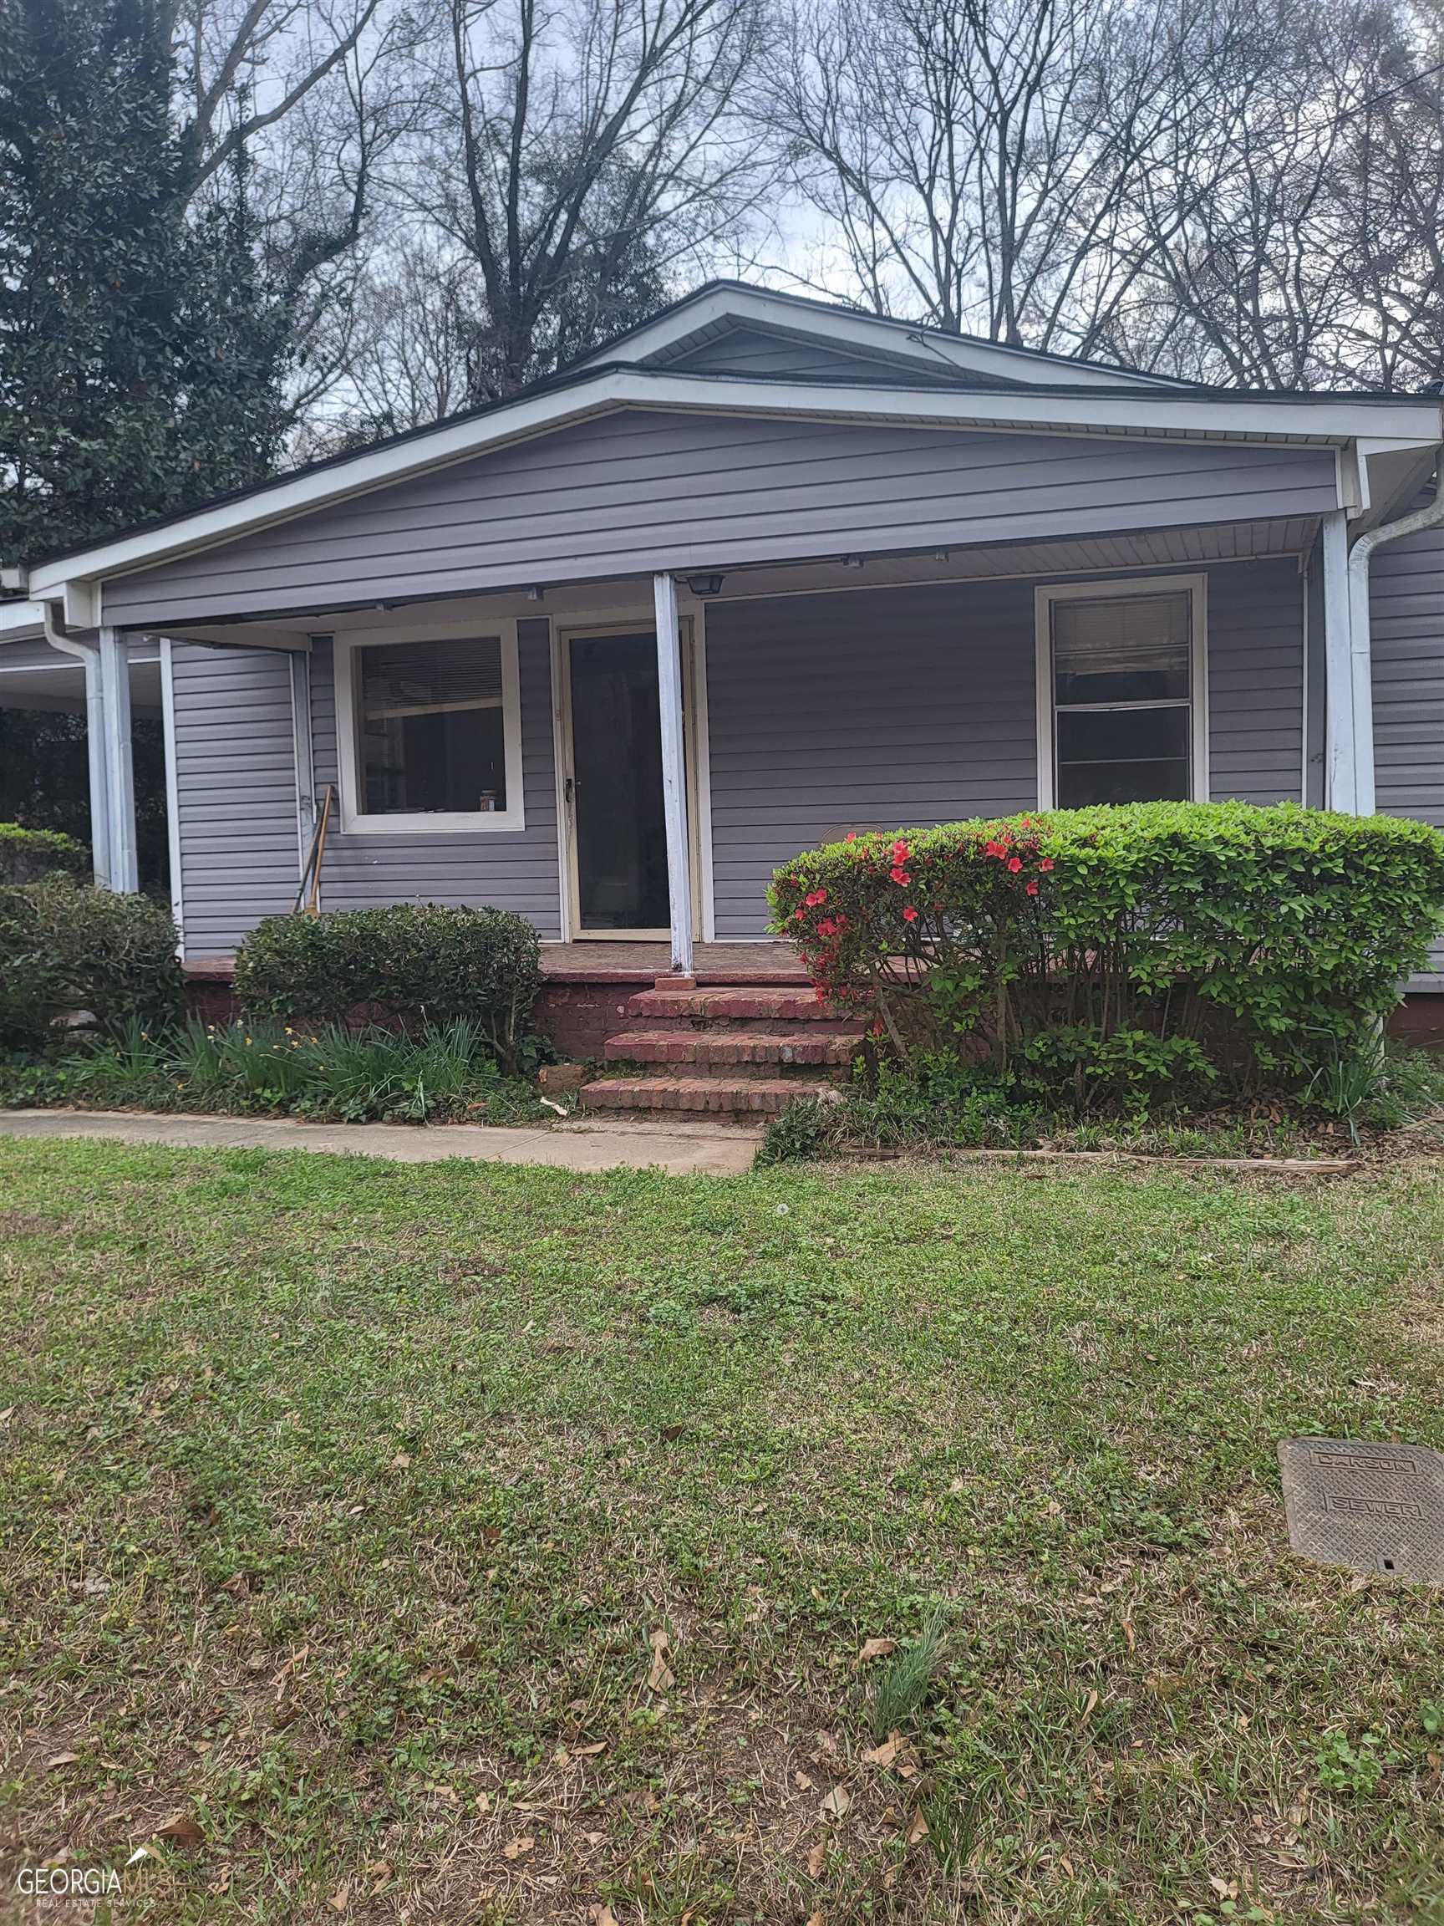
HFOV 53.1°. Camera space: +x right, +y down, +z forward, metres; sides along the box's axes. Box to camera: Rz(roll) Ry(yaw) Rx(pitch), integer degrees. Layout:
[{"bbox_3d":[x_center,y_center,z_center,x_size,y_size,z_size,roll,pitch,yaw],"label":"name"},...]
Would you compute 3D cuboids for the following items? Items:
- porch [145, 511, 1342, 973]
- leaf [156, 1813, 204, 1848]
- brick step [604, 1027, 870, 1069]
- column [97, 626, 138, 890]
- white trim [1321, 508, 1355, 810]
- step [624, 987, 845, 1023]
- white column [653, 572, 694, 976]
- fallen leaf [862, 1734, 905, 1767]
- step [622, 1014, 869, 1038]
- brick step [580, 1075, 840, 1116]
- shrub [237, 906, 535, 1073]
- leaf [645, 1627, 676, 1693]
[{"bbox_3d":[-0.142,-1.061,8.109,6.600,2.060,1.860,0,6,20],"label":"porch"},{"bbox_3d":[-0.726,1.163,1.936,0.062,0.026,0.048,-1,5,10],"label":"leaf"},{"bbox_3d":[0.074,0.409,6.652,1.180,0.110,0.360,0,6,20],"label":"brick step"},{"bbox_3d":[-3.518,-0.951,8.429,0.100,1.970,0.100,0,6,20],"label":"column"},{"bbox_3d":[2.627,-0.922,6.164,0.090,1.970,0.090,0,6,20],"label":"white trim"},{"bbox_3d":[0.138,0.212,6.971,1.100,0.110,0.380,0,6,20],"label":"step"},{"bbox_3d":[-0.247,-0.936,7.229,0.090,1.970,0.090,0,6,20],"label":"white column"},{"bbox_3d":[0.228,1.123,2.062,0.062,0.020,0.040,-5,6,-29],"label":"fallen leaf"},{"bbox_3d":[0.103,0.297,6.876,1.150,0.120,0.340,0,6,20],"label":"step"},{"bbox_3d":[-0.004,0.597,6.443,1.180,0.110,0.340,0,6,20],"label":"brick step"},{"bbox_3d":[-1.690,0.140,7.357,1.430,0.860,0.720,0,6,20],"label":"shrub"},{"bbox_3d":[-0.099,1.110,2.303,0.045,0.025,0.140,-2,5,-2],"label":"leaf"}]

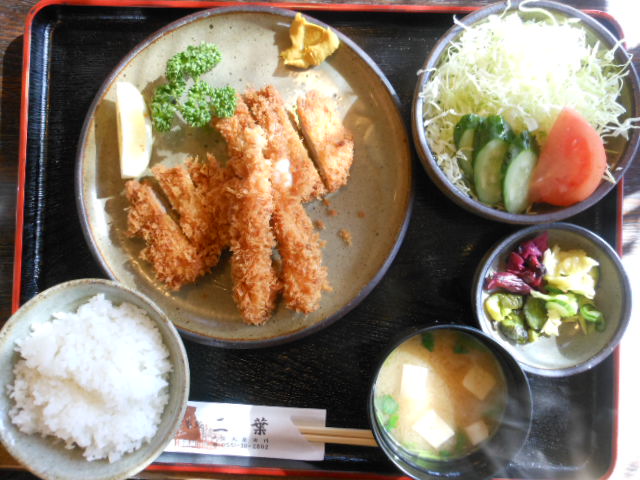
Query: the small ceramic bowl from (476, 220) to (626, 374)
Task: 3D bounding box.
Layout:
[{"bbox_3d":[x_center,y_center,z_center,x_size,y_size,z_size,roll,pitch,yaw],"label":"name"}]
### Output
[{"bbox_3d":[0.169,0.044,0.397,0.112,0.040,0.112,0,89,1],"label":"small ceramic bowl"}]

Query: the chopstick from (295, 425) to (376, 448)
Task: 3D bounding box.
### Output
[{"bbox_3d":[-0.038,0.154,0.414,0.210,0.006,0.013,3,89,1],"label":"chopstick"}]

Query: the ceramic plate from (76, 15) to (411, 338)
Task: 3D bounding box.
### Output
[{"bbox_3d":[-0.058,-0.048,0.407,0.257,0.030,0.257,0,89,1],"label":"ceramic plate"}]

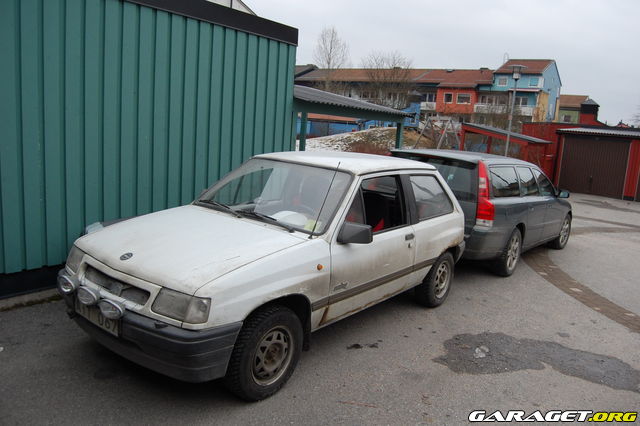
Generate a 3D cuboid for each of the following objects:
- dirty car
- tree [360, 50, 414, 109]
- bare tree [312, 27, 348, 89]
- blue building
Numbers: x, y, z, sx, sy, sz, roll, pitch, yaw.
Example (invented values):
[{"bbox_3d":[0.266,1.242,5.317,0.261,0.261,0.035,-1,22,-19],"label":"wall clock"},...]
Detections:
[{"bbox_3d":[-0.107,0.180,3.905,1.570,1.370,3.630,12,12,36],"label":"dirty car"},{"bbox_3d":[6.930,-12.900,50.000,5.600,8.200,5.600,4,9,0],"label":"tree"},{"bbox_3d":[1.030,-15.700,55.000,4.200,11.500,4.200,4,9,0],"label":"bare tree"},{"bbox_3d":[24.200,-13.200,57.500,7.000,8.600,8.500,10,11,32],"label":"blue building"}]

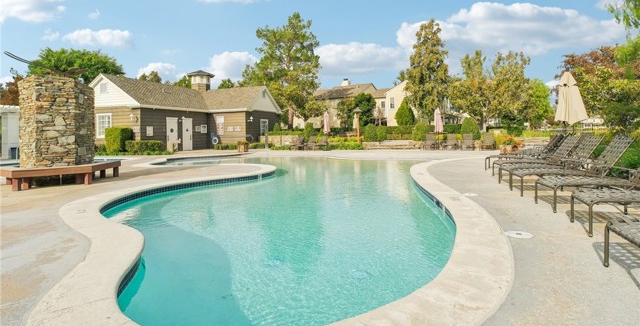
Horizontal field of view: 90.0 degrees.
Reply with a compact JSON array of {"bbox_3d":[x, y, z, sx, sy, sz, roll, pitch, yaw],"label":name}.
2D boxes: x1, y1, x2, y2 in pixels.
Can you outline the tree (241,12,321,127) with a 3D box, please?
[{"bbox_3d":[-3.644,-8.440,29.500,7.200,10.880,6.830,0,5,0],"label":"tree"}]

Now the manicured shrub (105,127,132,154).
[{"bbox_3d":[-10.396,-1.135,16.500,1.150,1.450,0.900,2,5,20],"label":"manicured shrub"}]

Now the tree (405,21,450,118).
[{"bbox_3d":[11.323,-9.303,34.000,4.800,12.000,4.800,0,5,0],"label":"tree"}]

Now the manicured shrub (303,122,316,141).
[{"bbox_3d":[-0.770,-2.149,23.000,0.900,1.400,0.900,0,5,0],"label":"manicured shrub"}]

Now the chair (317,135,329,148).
[{"bbox_3d":[0.101,-1.385,21.600,0.680,1.030,1.500,2,5,25],"label":"chair"}]

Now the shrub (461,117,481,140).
[{"bbox_3d":[10.765,-2.429,22.875,1.400,1.700,1.400,0,5,0],"label":"shrub"}]

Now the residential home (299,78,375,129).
[{"bbox_3d":[2.892,-8.443,50.000,12.500,7.800,8.500,3,6,30],"label":"residential home"}]

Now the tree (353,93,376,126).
[{"bbox_3d":[4.453,-5.153,32.000,2.400,3.900,2.400,0,5,0],"label":"tree"}]

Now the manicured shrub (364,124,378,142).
[{"bbox_3d":[3.688,-2.112,22.900,1.000,1.310,1.000,0,5,0],"label":"manicured shrub"}]

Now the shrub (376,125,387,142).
[{"bbox_3d":[4.348,-2.034,22.609,0.760,1.200,0.760,0,5,0],"label":"shrub"}]

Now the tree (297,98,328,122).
[{"bbox_3d":[-0.739,-3.595,27.792,2.600,3.800,2.600,0,5,0],"label":"tree"}]

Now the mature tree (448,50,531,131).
[{"bbox_3d":[15.106,-6.461,28.500,7.130,7.310,6.420,0,5,0],"label":"mature tree"}]

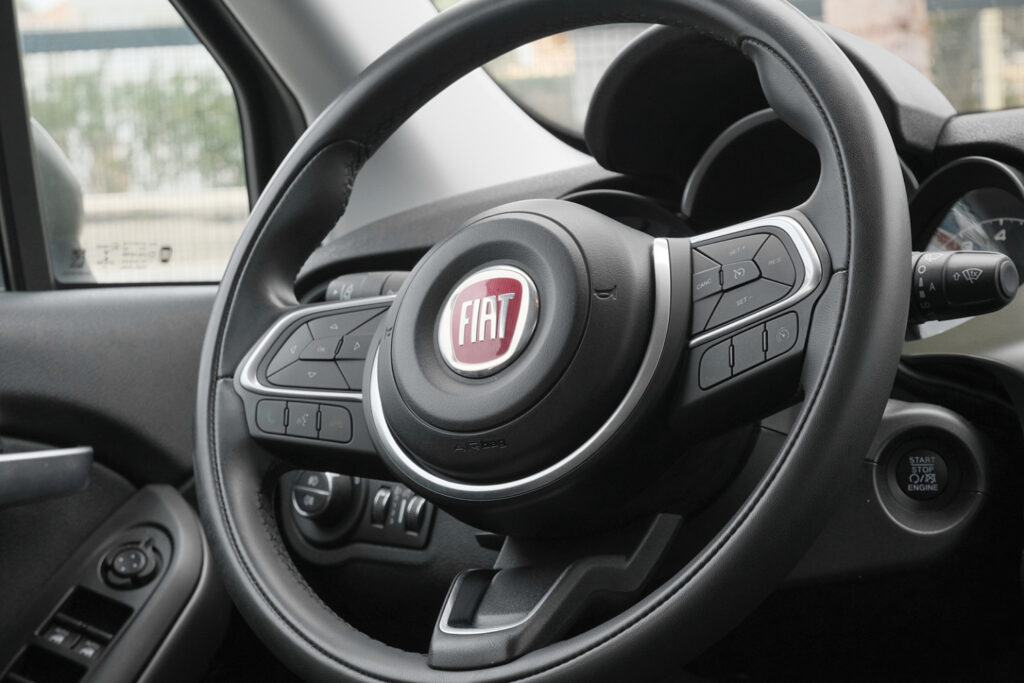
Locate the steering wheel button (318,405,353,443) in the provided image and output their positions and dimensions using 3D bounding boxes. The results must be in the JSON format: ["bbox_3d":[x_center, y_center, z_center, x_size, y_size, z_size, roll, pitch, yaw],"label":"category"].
[{"bbox_3d":[-0.082,0.039,0.918,0.018,0.018,0.007,-4,-17,22],"label":"steering wheel button"}]

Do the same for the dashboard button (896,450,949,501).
[{"bbox_3d":[0.204,0.067,0.965,0.026,0.026,0.011,1,-7,17],"label":"dashboard button"}]

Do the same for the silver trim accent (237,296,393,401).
[{"bbox_3d":[-0.095,0.006,0.938,0.077,0.059,0.013,-4,-32,22],"label":"silver trim accent"}]

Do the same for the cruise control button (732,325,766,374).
[{"bbox_3d":[0.100,0.004,0.798,0.007,0.018,0.018,16,-24,-42],"label":"cruise control button"}]

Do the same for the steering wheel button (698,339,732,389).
[{"bbox_3d":[0.087,0.010,0.809,0.007,0.018,0.018,16,-24,-42],"label":"steering wheel button"}]

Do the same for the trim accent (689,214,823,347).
[{"bbox_3d":[0.101,-0.028,0.812,0.076,0.058,0.013,-17,-38,42],"label":"trim accent"}]

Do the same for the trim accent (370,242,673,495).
[{"bbox_3d":[-0.001,0.016,0.862,0.166,0.114,0.015,-10,-28,32],"label":"trim accent"}]

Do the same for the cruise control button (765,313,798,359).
[{"bbox_3d":[0.112,-0.002,0.787,0.007,0.017,0.017,16,-24,-42],"label":"cruise control button"}]

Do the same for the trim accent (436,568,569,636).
[{"bbox_3d":[-0.007,0.110,0.827,0.058,0.009,0.042,-10,35,32],"label":"trim accent"}]

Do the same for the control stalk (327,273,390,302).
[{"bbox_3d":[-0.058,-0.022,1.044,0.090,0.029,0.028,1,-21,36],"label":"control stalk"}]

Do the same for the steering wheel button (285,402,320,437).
[{"bbox_3d":[-0.099,0.038,0.926,0.018,0.018,0.007,-4,-17,22],"label":"steering wheel button"}]

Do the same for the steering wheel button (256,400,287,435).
[{"bbox_3d":[-0.115,0.038,0.933,0.017,0.017,0.007,-4,-17,22],"label":"steering wheel button"}]

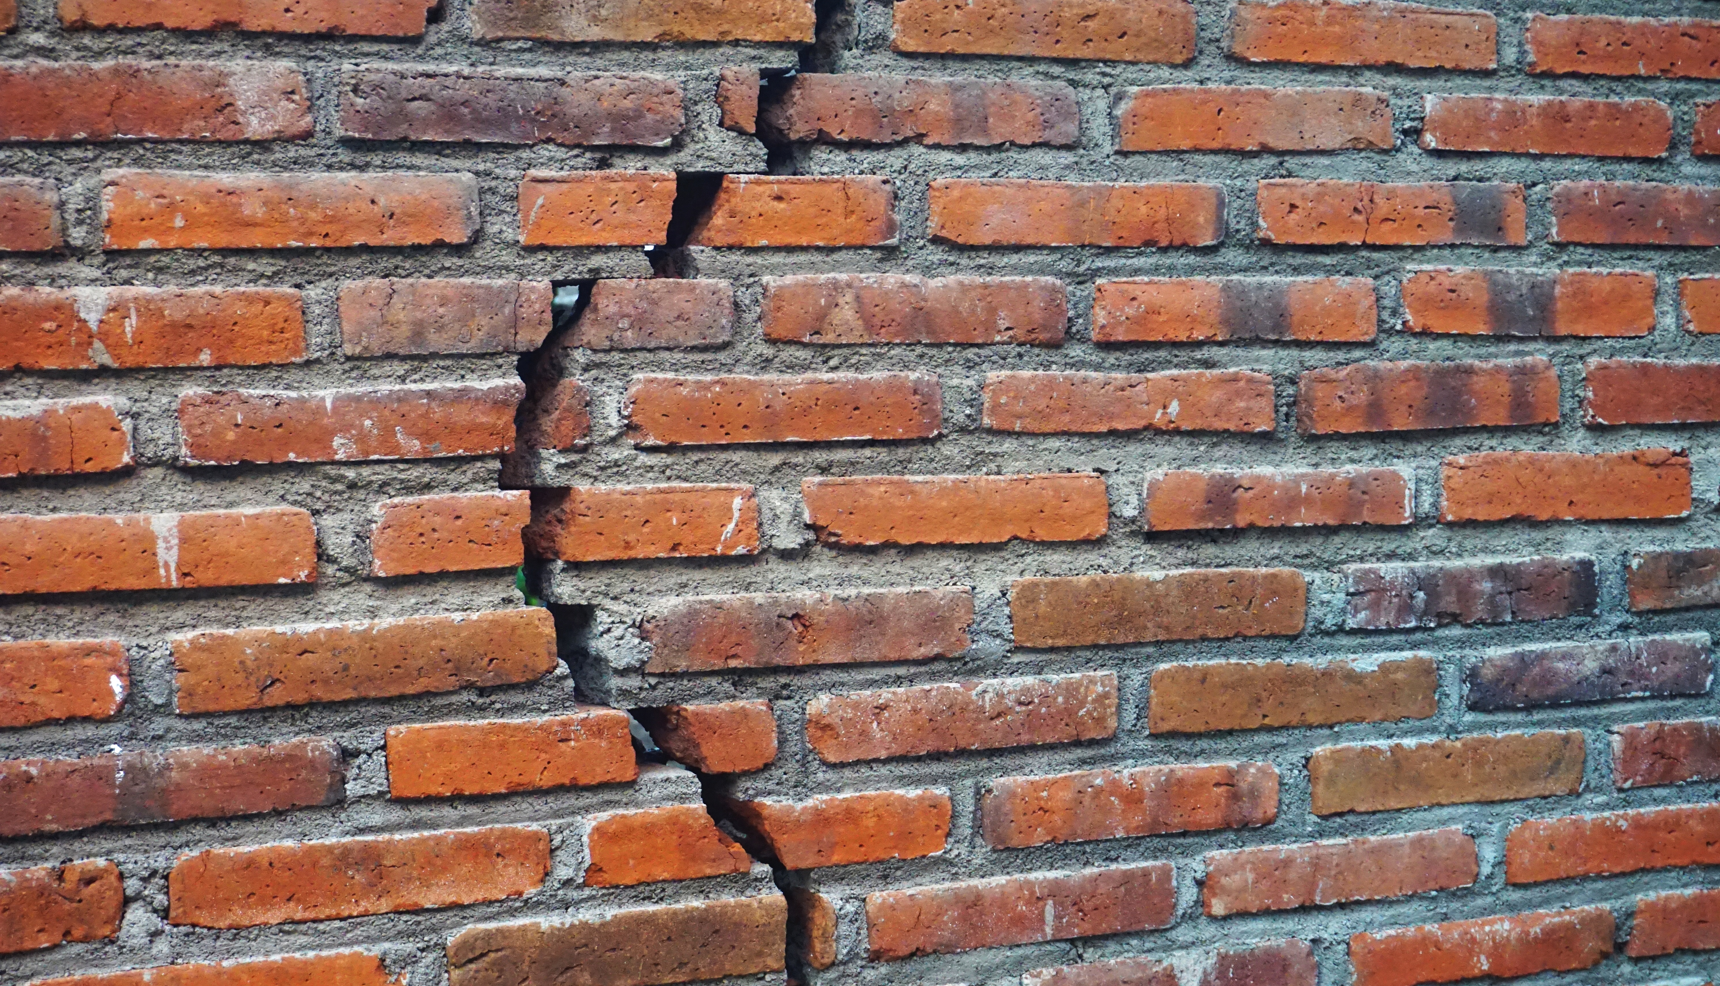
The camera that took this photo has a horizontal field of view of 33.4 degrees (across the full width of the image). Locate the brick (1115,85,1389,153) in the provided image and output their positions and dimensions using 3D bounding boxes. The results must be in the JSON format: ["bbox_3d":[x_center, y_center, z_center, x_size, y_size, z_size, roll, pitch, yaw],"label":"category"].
[{"bbox_3d":[0.249,-0.253,1.997,0.219,0.043,0.105,-2,-1,-24],"label":"brick"}]

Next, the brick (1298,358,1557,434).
[{"bbox_3d":[0.378,-0.066,2.050,0.218,0.045,0.105,-2,-1,-24],"label":"brick"}]

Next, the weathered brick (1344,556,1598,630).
[{"bbox_3d":[0.437,0.075,2.192,0.229,0.046,0.110,-2,-1,-24],"label":"weathered brick"}]

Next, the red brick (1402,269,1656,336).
[{"bbox_3d":[0.487,-0.143,2.219,0.234,0.048,0.110,-1,-1,-24],"label":"red brick"}]

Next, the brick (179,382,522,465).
[{"bbox_3d":[-0.312,-0.038,1.700,0.199,0.042,0.100,-2,-2,-24],"label":"brick"}]

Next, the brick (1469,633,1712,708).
[{"bbox_3d":[0.536,0.139,2.235,0.232,0.043,0.110,-2,0,-24],"label":"brick"}]

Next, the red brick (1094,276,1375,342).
[{"bbox_3d":[0.250,-0.130,2.112,0.238,0.045,0.110,-2,0,-24],"label":"red brick"}]

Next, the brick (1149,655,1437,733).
[{"bbox_3d":[0.270,0.135,1.951,0.223,0.045,0.100,-1,-2,-24],"label":"brick"}]

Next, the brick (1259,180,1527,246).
[{"bbox_3d":[0.351,-0.193,2.041,0.221,0.044,0.105,-2,-1,-24],"label":"brick"}]

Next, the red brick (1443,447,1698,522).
[{"bbox_3d":[0.476,-0.002,2.050,0.213,0.048,0.100,-1,-2,-24],"label":"red brick"}]

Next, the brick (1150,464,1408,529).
[{"bbox_3d":[0.261,0.006,1.953,0.206,0.039,0.100,-1,-2,-24],"label":"brick"}]

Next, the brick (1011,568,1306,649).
[{"bbox_3d":[0.192,0.082,2.080,0.240,0.047,0.110,-2,-1,-24],"label":"brick"}]

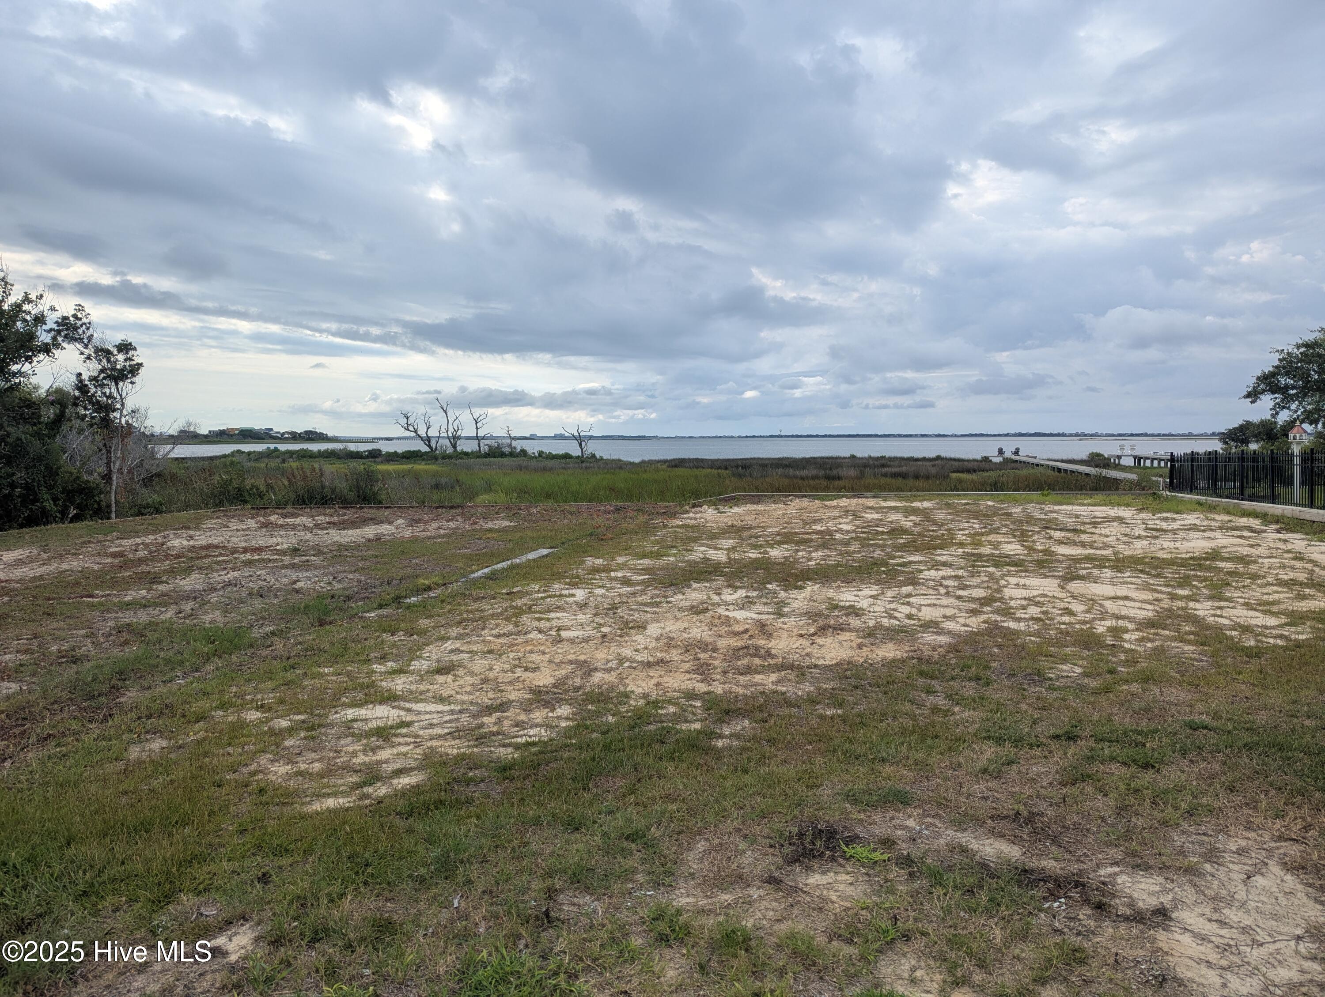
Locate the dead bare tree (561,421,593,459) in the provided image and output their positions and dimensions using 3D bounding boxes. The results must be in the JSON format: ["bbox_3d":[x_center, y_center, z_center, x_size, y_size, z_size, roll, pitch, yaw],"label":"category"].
[{"bbox_3d":[-9.934,-6.685,107.000,3.600,4.500,3.300,-1,4,-5],"label":"dead bare tree"}]

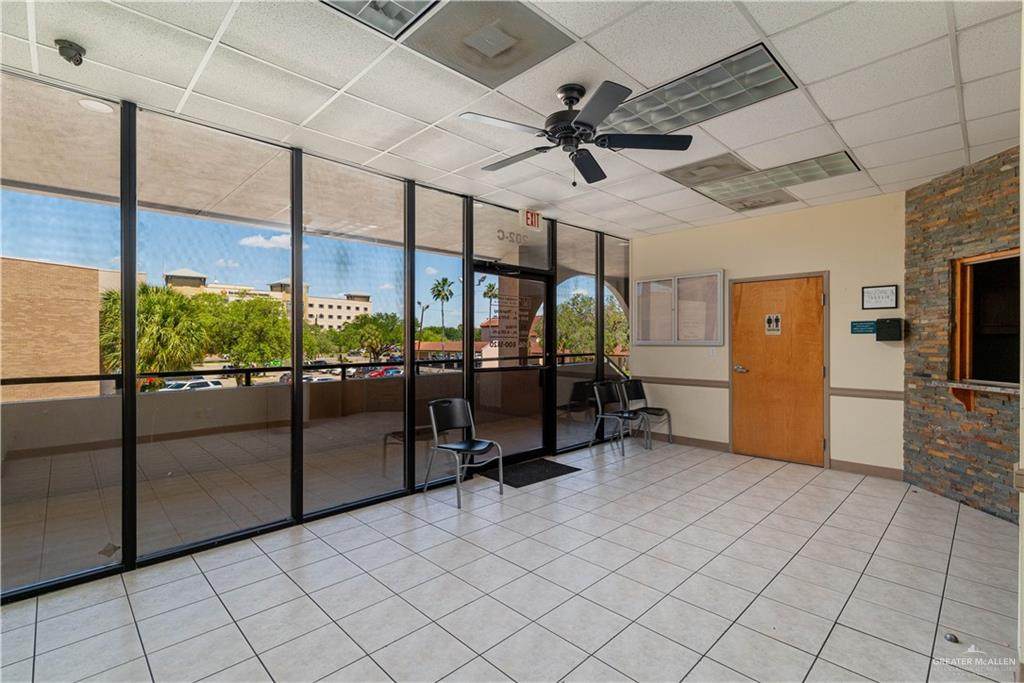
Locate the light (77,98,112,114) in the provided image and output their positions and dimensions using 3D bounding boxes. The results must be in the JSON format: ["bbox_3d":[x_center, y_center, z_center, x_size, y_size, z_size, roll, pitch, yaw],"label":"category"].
[{"bbox_3d":[-2.736,-1.554,2.994,0.170,0.030,0.170,0,1,-44],"label":"light"}]

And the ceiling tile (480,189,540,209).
[{"bbox_3d":[0.014,-1.449,4.645,0.605,0.020,0.400,0,0,-44],"label":"ceiling tile"}]

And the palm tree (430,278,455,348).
[{"bbox_3d":[-10.384,-2.416,68.000,3.300,14.443,3.300,0,0,0],"label":"palm tree"}]

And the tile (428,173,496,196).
[{"bbox_3d":[-0.411,-1.447,4.230,0.606,0.020,0.329,0,0,-44],"label":"tile"}]

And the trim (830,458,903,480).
[{"bbox_3d":[3.517,1.276,4.525,0.015,0.101,0.573,0,0,-44],"label":"trim"}]

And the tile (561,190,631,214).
[{"bbox_3d":[0.825,-1.460,4.736,0.617,0.025,0.610,-1,1,-44],"label":"tile"}]

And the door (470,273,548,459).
[{"bbox_3d":[0.013,0.284,4.908,1.111,2.081,0.050,0,0,-44],"label":"door"}]

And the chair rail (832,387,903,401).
[{"bbox_3d":[3.515,0.524,4.521,0.020,0.084,0.583,0,0,-44],"label":"chair rail"}]

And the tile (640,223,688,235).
[{"bbox_3d":[1.977,-1.452,5.875,0.338,0.020,0.606,0,0,-44],"label":"tile"}]

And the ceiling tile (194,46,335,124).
[{"bbox_3d":[-1.408,-1.442,2.604,0.606,0.020,0.606,0,0,-44],"label":"ceiling tile"}]

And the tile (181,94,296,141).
[{"bbox_3d":[-1.742,-1.443,2.949,0.606,0.020,0.335,0,0,-44],"label":"tile"}]

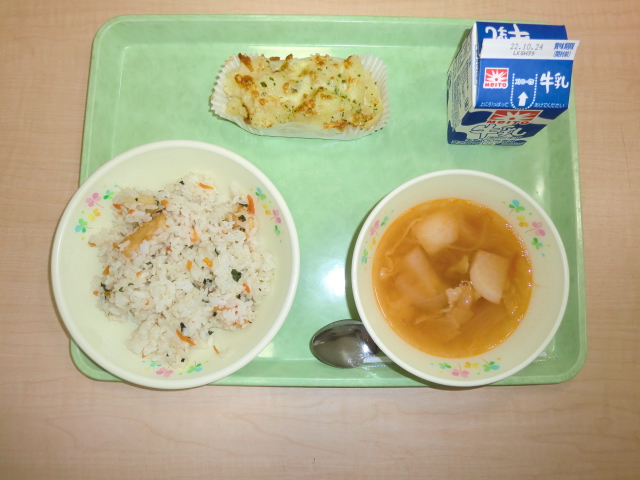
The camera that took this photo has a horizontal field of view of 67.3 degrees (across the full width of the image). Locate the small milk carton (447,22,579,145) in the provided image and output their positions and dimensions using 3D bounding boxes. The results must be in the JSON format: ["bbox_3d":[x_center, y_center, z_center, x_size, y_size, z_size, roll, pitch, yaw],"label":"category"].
[{"bbox_3d":[0.126,-0.107,0.325,0.058,0.091,0.058,1,83,1],"label":"small milk carton"}]

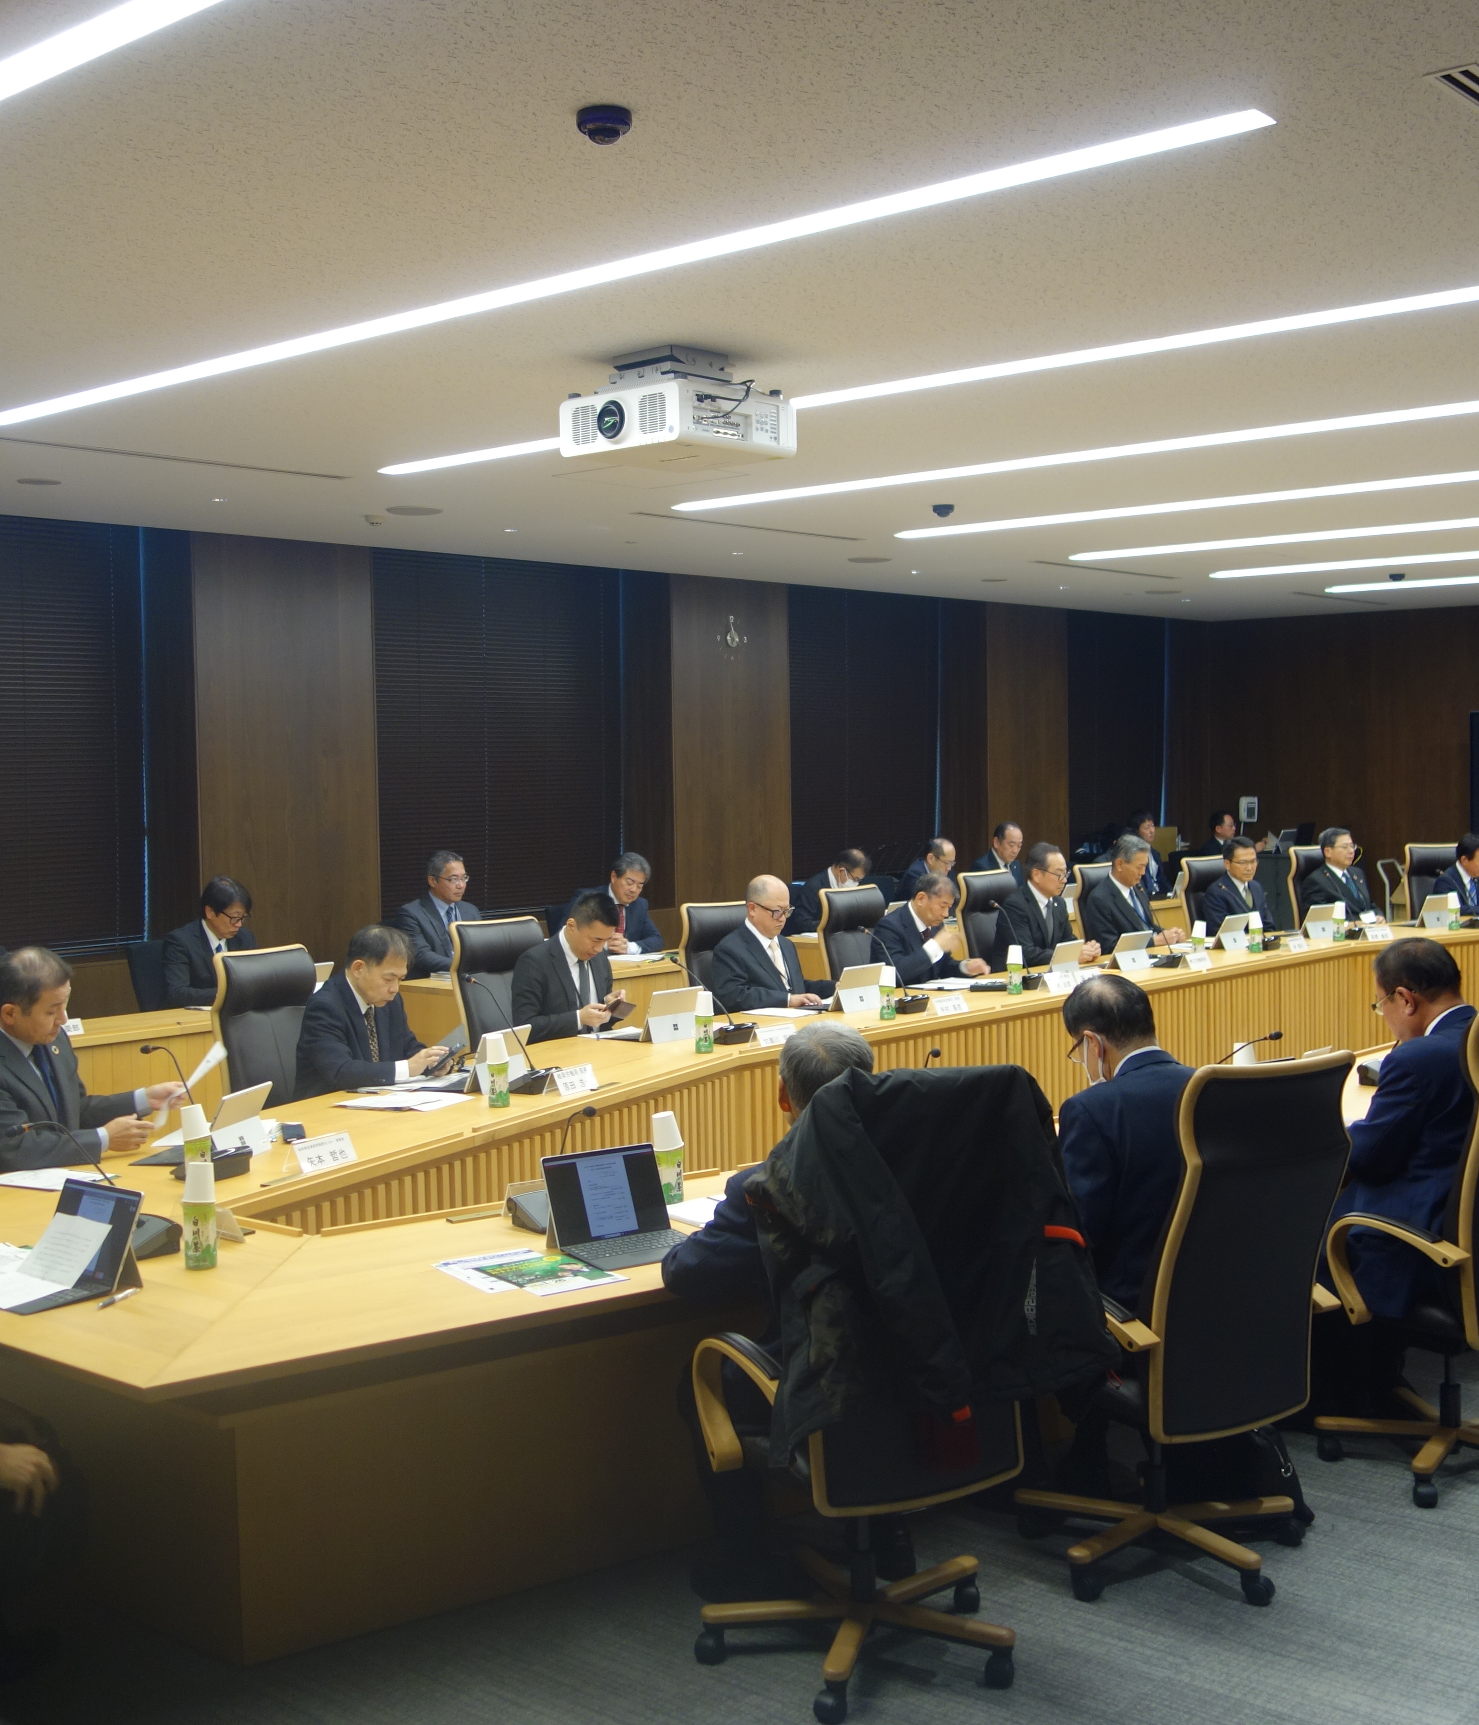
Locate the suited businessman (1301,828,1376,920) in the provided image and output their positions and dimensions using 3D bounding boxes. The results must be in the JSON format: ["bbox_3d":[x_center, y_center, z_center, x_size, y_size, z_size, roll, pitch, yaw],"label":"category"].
[{"bbox_3d":[4.081,0.429,13.368,0.520,1.290,0.720,-3,4,-35],"label":"suited businessman"}]

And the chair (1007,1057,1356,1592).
[{"bbox_3d":[0.933,0.977,4.440,0.660,1.160,0.680,-3,3,-29],"label":"chair"}]

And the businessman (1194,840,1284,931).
[{"bbox_3d":[3.069,0.508,11.924,0.520,1.270,0.780,-3,3,-30],"label":"businessman"}]

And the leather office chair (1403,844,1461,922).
[{"bbox_3d":[4.786,0.459,13.255,0.640,1.140,0.680,-3,4,-35],"label":"leather office chair"}]

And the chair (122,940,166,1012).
[{"bbox_3d":[-2.504,0.865,9.564,0.560,0.960,0.600,-4,4,-43],"label":"chair"}]

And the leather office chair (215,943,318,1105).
[{"bbox_3d":[-1.415,0.891,6.886,0.670,1.150,0.650,1,3,26],"label":"leather office chair"}]

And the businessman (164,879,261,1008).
[{"bbox_3d":[-2.358,0.708,9.295,0.740,1.290,0.520,2,4,39],"label":"businessman"}]

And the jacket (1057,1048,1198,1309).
[{"bbox_3d":[0.860,0.752,4.555,0.520,0.660,0.480,-3,3,-29],"label":"jacket"}]

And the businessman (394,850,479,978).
[{"bbox_3d":[-1.499,0.588,10.878,0.800,1.290,0.560,2,4,39],"label":"businessman"}]

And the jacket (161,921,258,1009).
[{"bbox_3d":[-2.435,0.570,9.353,0.460,0.620,0.500,1,4,38],"label":"jacket"}]

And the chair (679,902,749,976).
[{"bbox_3d":[0.165,0.752,8.895,0.680,1.130,0.640,2,4,41],"label":"chair"}]

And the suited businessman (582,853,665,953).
[{"bbox_3d":[-0.564,0.580,11.346,0.520,1.290,0.780,-3,4,-40],"label":"suited businessman"}]

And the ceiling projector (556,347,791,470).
[{"bbox_3d":[-0.184,-1.368,6.095,0.500,0.290,0.515,2,4,42],"label":"ceiling projector"}]

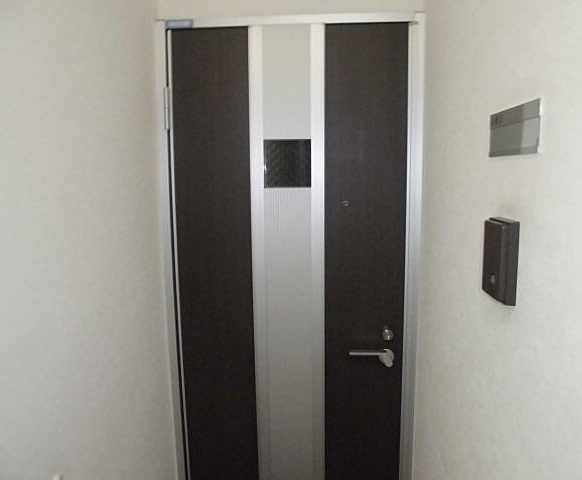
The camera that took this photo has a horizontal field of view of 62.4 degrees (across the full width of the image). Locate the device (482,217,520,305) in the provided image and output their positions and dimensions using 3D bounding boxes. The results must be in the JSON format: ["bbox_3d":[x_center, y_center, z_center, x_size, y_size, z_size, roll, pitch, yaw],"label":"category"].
[{"bbox_3d":[0.376,0.037,0.868,0.026,0.143,0.107,0,8,3],"label":"device"}]

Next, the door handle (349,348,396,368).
[{"bbox_3d":[0.274,0.405,1.630,0.151,0.056,0.060,0,8,3],"label":"door handle"}]

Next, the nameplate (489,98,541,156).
[{"bbox_3d":[0.385,-0.189,0.841,0.010,0.081,0.212,0,8,3],"label":"nameplate"}]

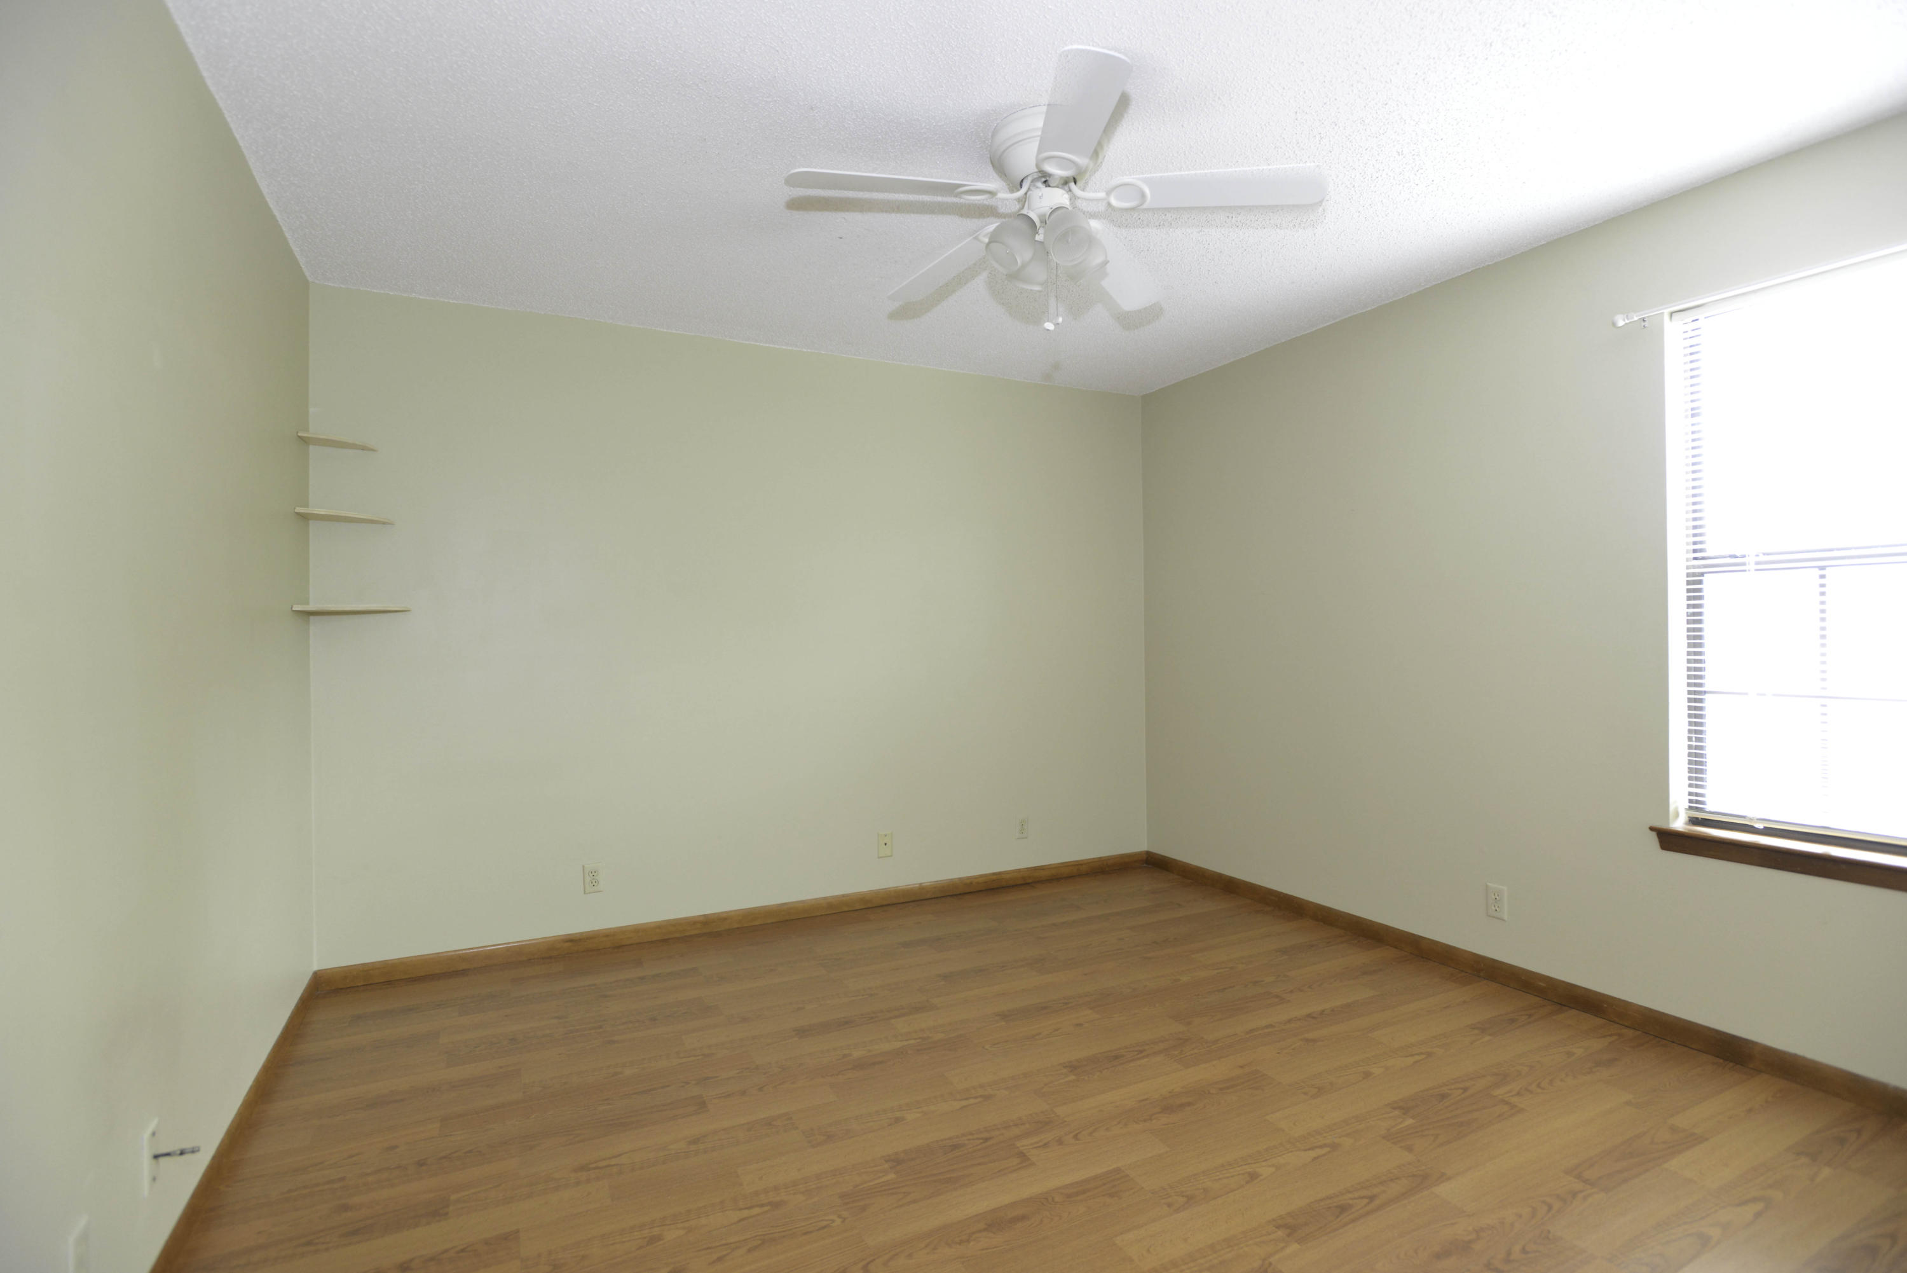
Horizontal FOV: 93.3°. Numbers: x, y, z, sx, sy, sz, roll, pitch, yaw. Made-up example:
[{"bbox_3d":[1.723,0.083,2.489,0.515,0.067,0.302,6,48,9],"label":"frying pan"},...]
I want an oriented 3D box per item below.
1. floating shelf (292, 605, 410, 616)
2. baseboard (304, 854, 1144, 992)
[{"bbox_3d":[-1.994,-0.088,3.007,0.300,0.018,0.305,0,0,-27],"label":"floating shelf"},{"bbox_3d":[-0.582,1.164,3.888,3.585,0.075,0.014,0,0,-27],"label":"baseboard"}]

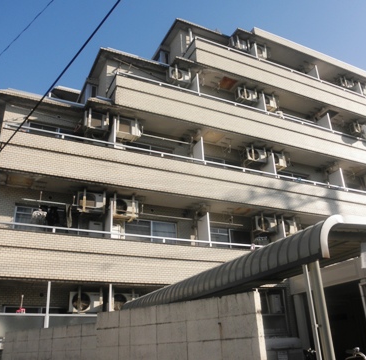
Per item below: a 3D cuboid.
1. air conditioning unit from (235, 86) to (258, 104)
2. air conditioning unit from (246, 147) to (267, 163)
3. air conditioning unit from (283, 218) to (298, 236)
[{"bbox_3d":[2.474,-3.261,15.296,0.833,0.488,0.290,9,-27,-26],"label":"air conditioning unit"},{"bbox_3d":[2.590,-0.833,14.051,0.800,0.510,0.270,9,-27,-26],"label":"air conditioning unit"},{"bbox_3d":[3.517,1.669,13.371,0.800,0.510,0.270,9,-27,-26],"label":"air conditioning unit"}]

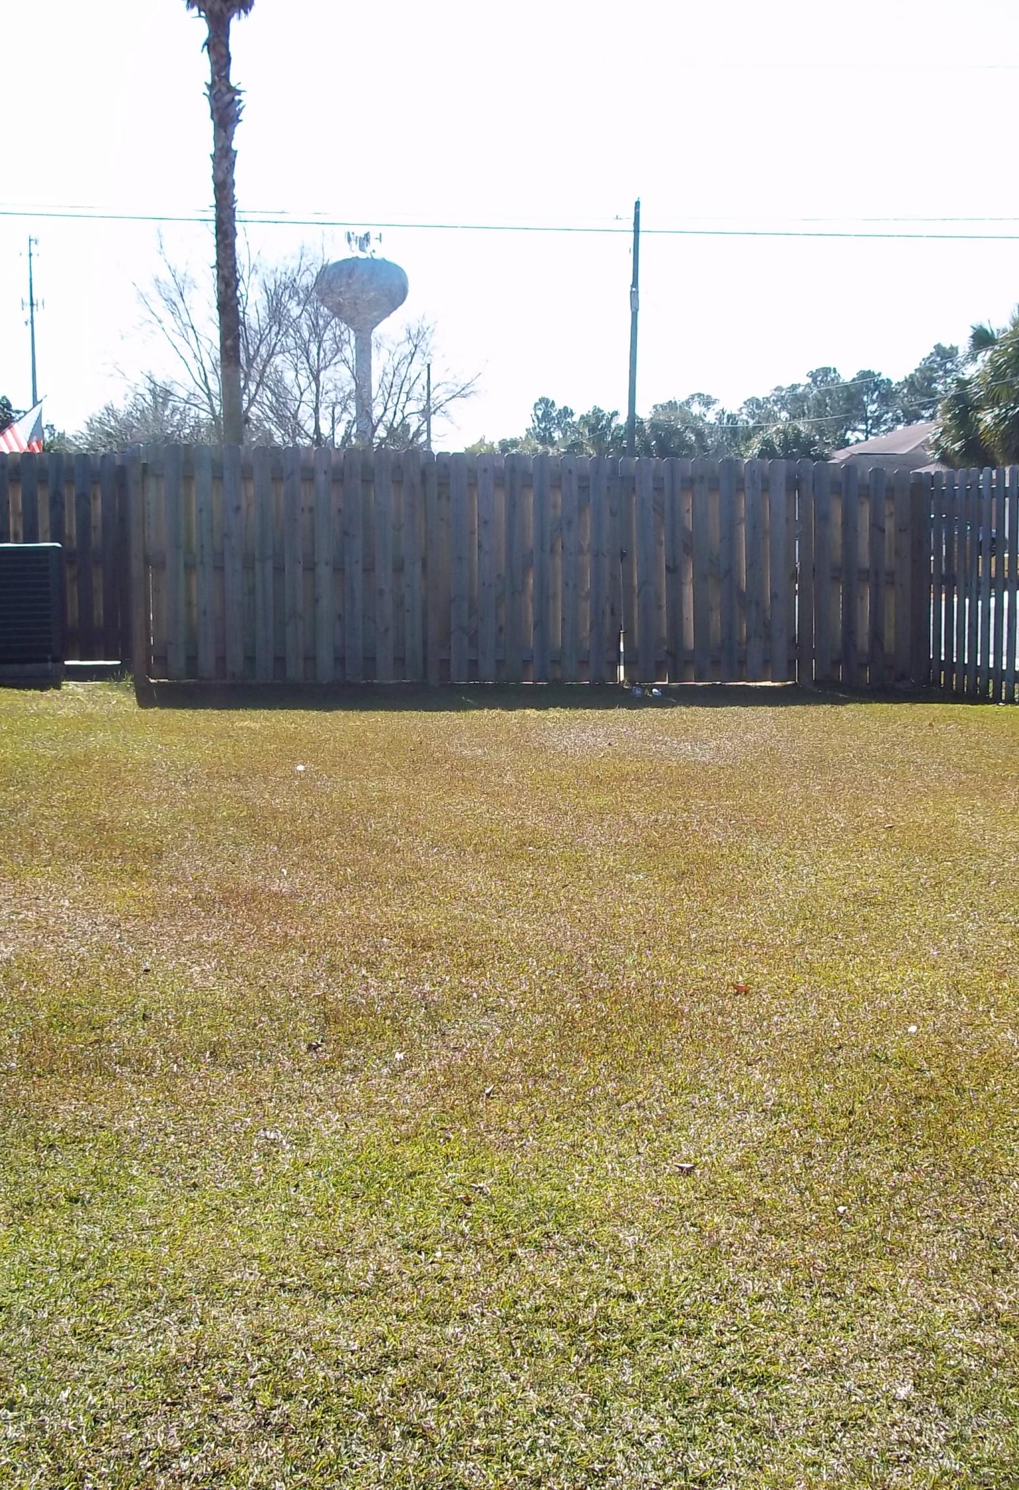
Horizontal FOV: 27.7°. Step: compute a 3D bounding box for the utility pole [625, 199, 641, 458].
[{"bbox_3d":[3.823,-10.785,62.572,0.270,11.230,0.270,0,6,0],"label":"utility pole"}]

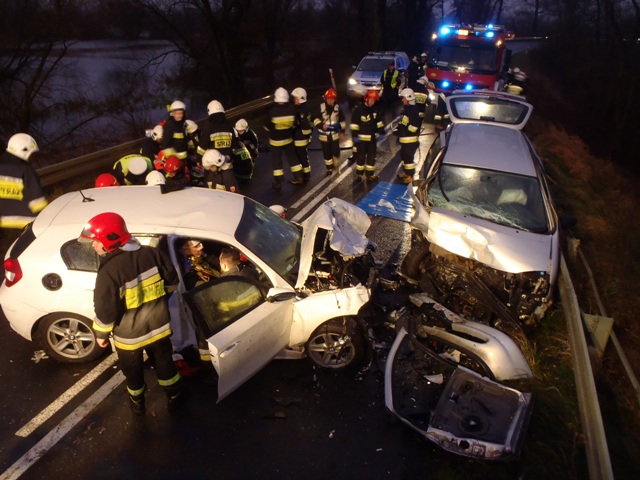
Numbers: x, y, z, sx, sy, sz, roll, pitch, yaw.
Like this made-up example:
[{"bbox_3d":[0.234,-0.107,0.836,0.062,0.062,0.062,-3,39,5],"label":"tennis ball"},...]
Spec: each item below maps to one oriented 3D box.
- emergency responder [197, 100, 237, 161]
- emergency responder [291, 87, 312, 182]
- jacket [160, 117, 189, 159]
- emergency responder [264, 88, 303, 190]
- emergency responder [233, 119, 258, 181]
[{"bbox_3d":[-1.833,-1.606,9.374,0.680,1.800,0.500,-5,25,-16],"label":"emergency responder"},{"bbox_3d":[-0.380,-2.120,10.470,0.480,1.850,0.550,-20,31,-37],"label":"emergency responder"},{"bbox_3d":[-2.650,-1.900,9.500,0.600,0.780,0.450,-11,27,-23],"label":"jacket"},{"bbox_3d":[-0.702,-1.949,10.063,0.660,1.840,0.500,2,24,5],"label":"emergency responder"},{"bbox_3d":[-1.570,-1.920,10.900,0.600,1.200,0.650,-5,25,-10],"label":"emergency responder"}]

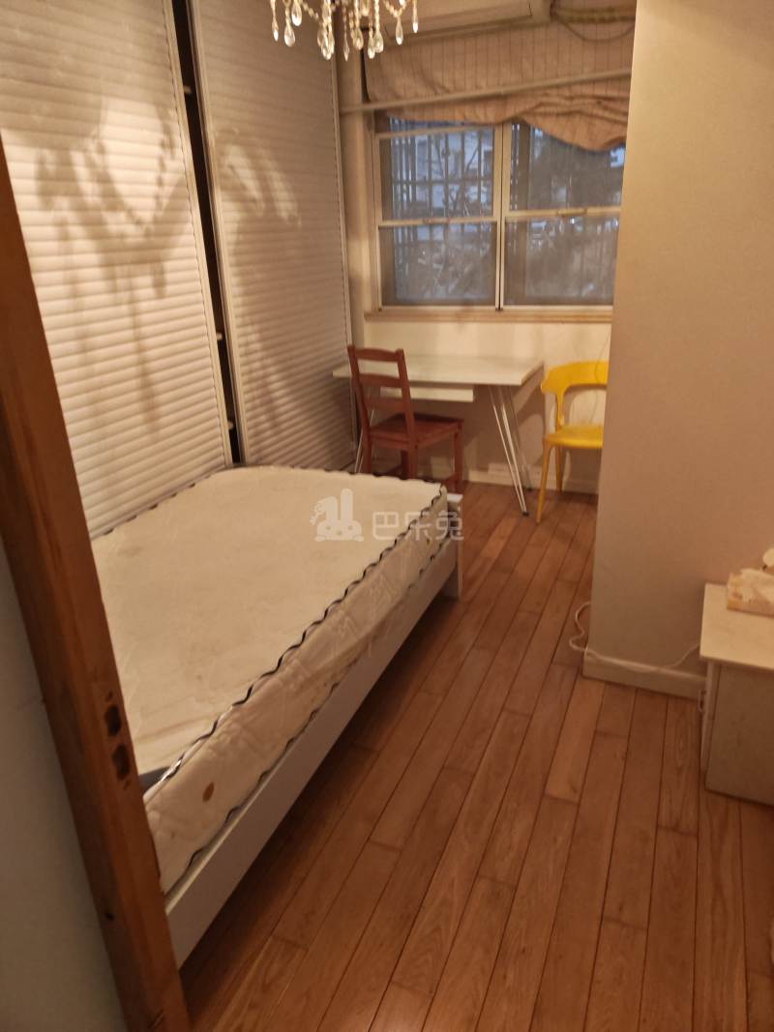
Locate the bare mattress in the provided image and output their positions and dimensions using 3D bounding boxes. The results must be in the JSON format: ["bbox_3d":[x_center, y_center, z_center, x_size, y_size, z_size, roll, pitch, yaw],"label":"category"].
[{"bbox_3d":[-0.609,0.279,2.164,1.032,0.252,1.980,7,24,22],"label":"bare mattress"}]

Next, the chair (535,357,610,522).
[{"bbox_3d":[1.116,-0.392,3.777,0.540,0.770,0.530,6,22,22],"label":"chair"}]

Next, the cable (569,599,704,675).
[{"bbox_3d":[0.867,0.397,2.497,0.430,0.200,0.460,6,22,22],"label":"cable"}]

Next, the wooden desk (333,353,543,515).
[{"bbox_3d":[0.285,-0.472,4.043,1.077,0.745,0.483,7,24,22],"label":"wooden desk"}]

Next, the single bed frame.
[{"bbox_3d":[-0.587,0.429,2.271,1.102,0.500,2.070,7,24,22],"label":"single bed frame"}]

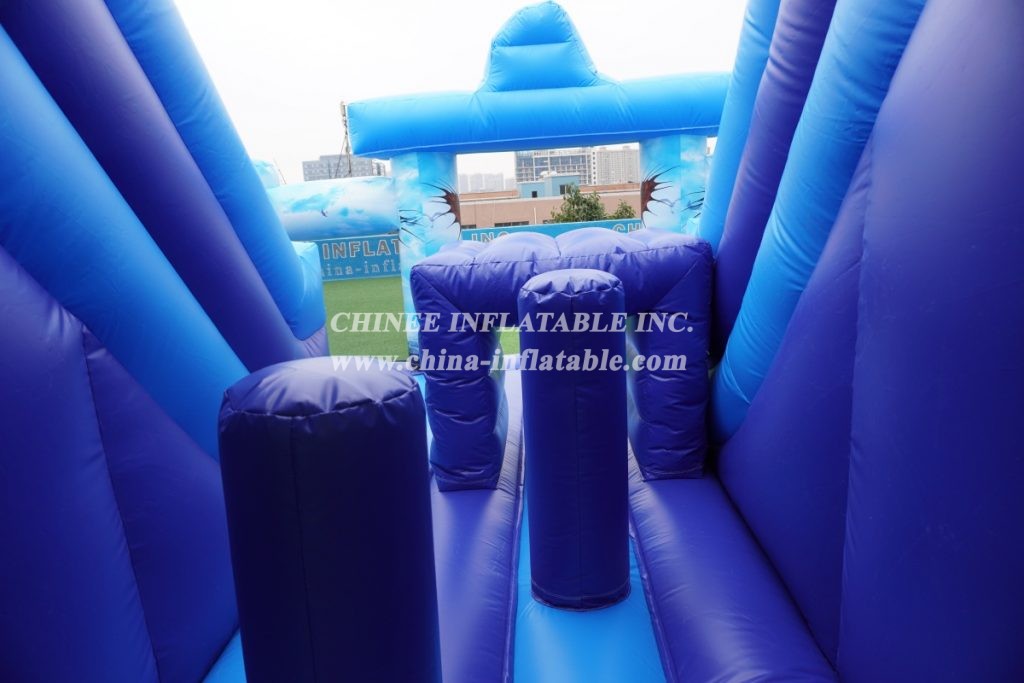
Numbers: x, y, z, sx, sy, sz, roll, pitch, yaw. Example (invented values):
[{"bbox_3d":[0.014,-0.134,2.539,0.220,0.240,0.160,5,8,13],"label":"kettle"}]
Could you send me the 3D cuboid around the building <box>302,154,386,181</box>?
[{"bbox_3d":[-76.657,-68.809,320.281,32.000,34.000,17.000,-1,12,8],"label":"building"}]

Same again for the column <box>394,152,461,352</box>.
[{"bbox_3d":[-0.927,-0.984,7.909,0.515,2.330,0.515,-14,16,-41],"label":"column"}]

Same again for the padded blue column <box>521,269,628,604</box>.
[{"bbox_3d":[0.282,0.430,3.067,0.435,1.455,0.435,-3,12,3],"label":"padded blue column"}]

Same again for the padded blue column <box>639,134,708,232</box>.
[{"bbox_3d":[1.680,-0.935,7.130,0.610,2.283,0.610,-3,12,2],"label":"padded blue column"}]

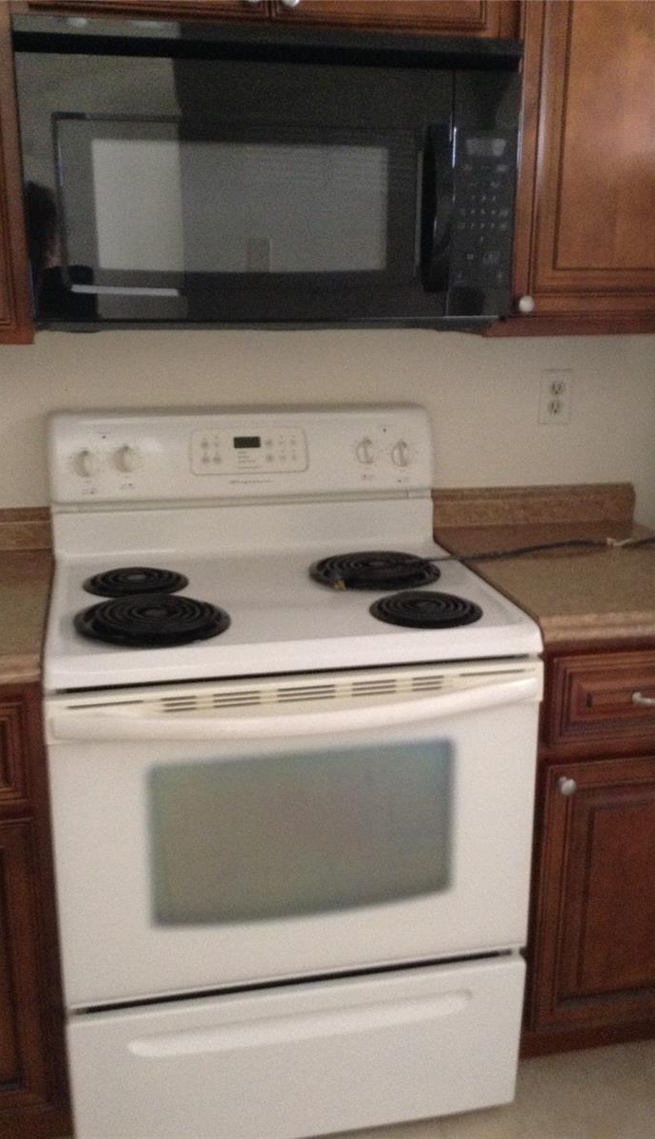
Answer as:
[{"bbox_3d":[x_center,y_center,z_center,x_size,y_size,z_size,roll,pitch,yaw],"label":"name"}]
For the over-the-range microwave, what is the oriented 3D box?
[{"bbox_3d":[-0.110,-0.634,1.825,0.757,0.430,0.410,-3,16,-12],"label":"over-the-range microwave"}]

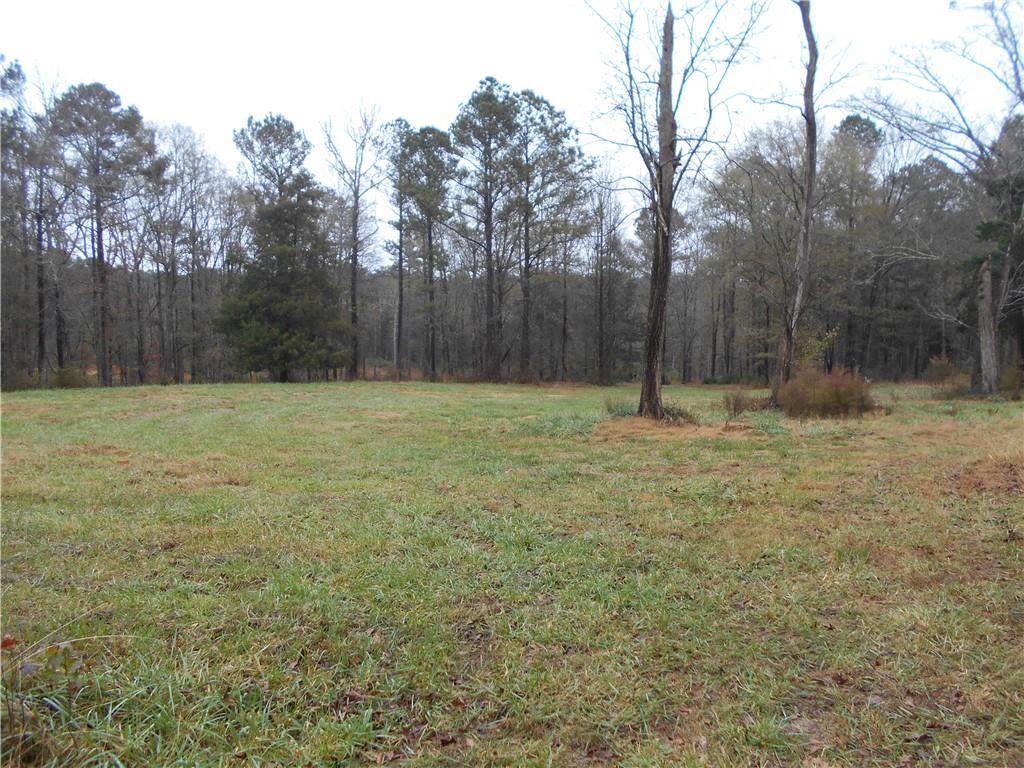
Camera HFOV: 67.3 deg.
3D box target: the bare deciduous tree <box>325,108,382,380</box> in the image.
[{"bbox_3d":[-10.304,-9.037,50.000,3.800,17.800,3.700,0,1,0],"label":"bare deciduous tree"}]

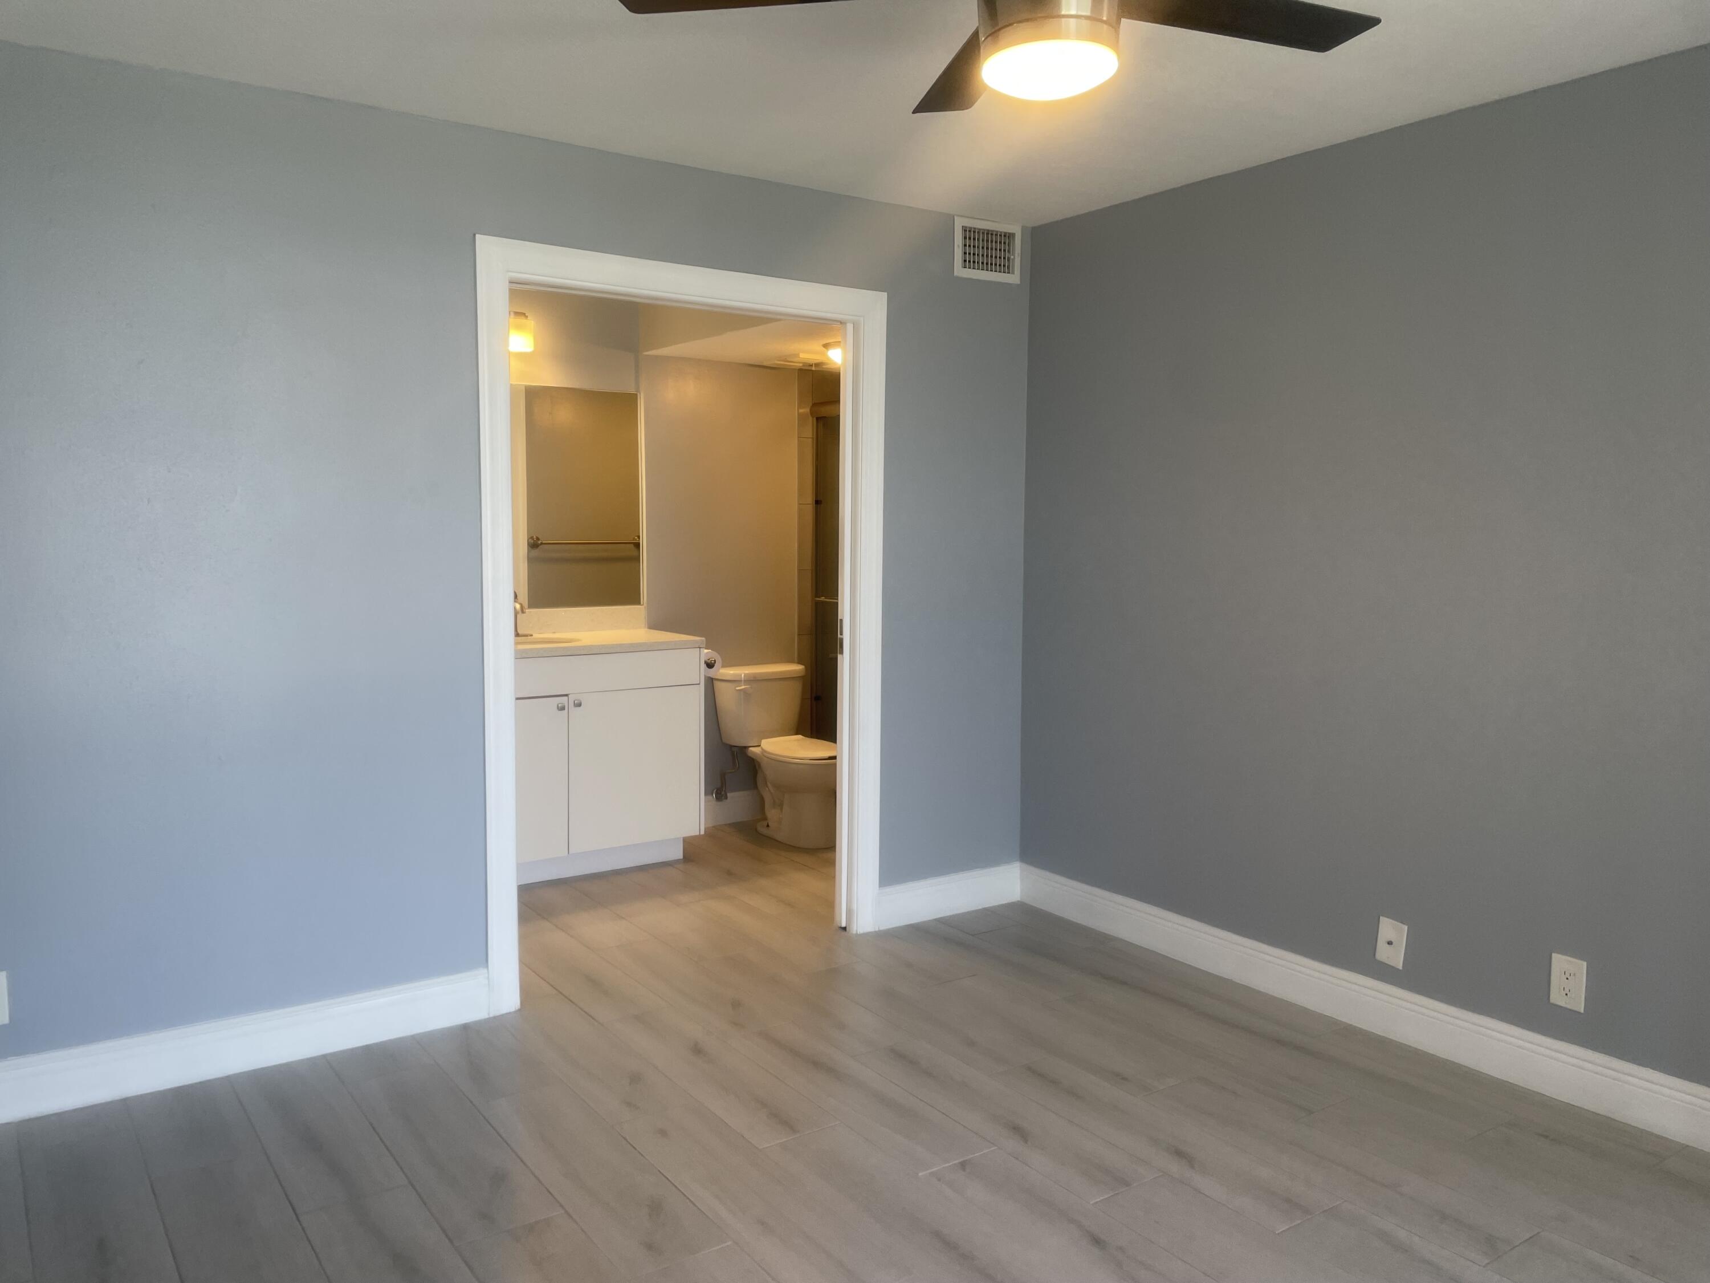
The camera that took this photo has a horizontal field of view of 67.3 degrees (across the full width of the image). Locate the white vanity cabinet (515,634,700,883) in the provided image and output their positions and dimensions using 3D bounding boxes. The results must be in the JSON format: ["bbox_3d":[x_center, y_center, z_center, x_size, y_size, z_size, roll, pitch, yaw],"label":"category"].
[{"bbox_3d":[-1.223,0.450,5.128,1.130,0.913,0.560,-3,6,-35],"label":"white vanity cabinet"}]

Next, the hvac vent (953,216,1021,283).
[{"bbox_3d":[0.456,-1.340,4.410,0.300,0.199,0.018,-3,6,-35],"label":"hvac vent"}]

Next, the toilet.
[{"bbox_3d":[-0.279,0.494,5.654,0.440,0.745,0.725,-3,6,-35],"label":"toilet"}]

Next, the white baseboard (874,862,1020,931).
[{"bbox_3d":[0.346,0.900,4.555,0.646,0.150,0.017,-3,6,-35],"label":"white baseboard"}]

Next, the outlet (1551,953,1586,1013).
[{"bbox_3d":[1.738,0.828,3.121,0.010,0.123,0.080,-3,6,-35],"label":"outlet"}]

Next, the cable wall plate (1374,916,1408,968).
[{"bbox_3d":[1.471,0.822,3.507,0.009,0.122,0.080,-3,6,-35],"label":"cable wall plate"}]

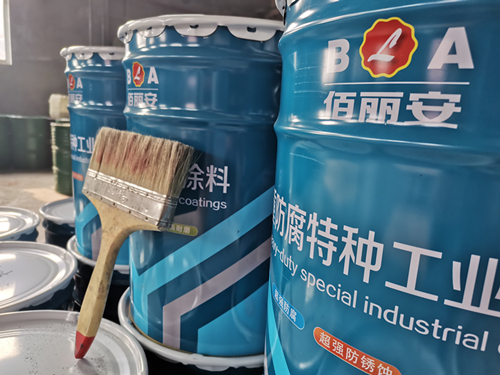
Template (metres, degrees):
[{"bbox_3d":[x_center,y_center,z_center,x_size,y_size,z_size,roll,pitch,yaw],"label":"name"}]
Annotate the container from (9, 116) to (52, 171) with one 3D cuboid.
[{"bbox_3d":[-3.590,-0.711,6.070,0.600,0.880,0.600,4,11,0],"label":"container"}]

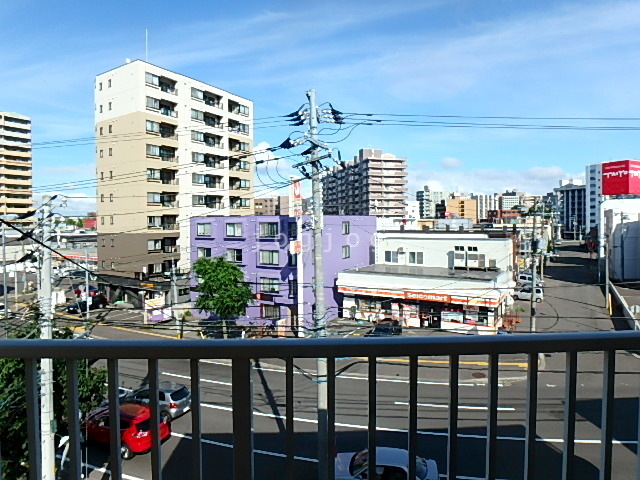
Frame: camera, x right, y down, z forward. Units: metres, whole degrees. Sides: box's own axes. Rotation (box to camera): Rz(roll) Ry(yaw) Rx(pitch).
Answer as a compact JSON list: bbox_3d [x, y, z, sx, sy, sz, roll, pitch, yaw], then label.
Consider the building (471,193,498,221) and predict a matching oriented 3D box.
[{"bbox_3d":[142.701,-23.598,336.205,17.340,33.322,14.000,0,3,0],"label":"building"}]

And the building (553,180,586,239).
[{"bbox_3d":[124.699,-14.442,193.623,15.500,28.143,14.000,1,3,32],"label":"building"}]

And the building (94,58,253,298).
[{"bbox_3d":[-19.709,-7.197,56.083,9.491,28.414,19.523,2,4,33],"label":"building"}]

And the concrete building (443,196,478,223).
[{"bbox_3d":[101.734,-17.295,278.076,21.000,25.566,12.000,1,3,25],"label":"concrete building"}]

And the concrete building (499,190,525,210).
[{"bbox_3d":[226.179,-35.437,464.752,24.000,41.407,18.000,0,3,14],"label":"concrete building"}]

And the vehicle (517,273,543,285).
[{"bbox_3d":[31.756,6.202,58.565,3.600,1.700,1.550,1,3,32],"label":"vehicle"}]

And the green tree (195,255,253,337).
[{"bbox_3d":[-7.490,4.870,29.900,4.800,7.200,4.800,0,2,0],"label":"green tree"}]

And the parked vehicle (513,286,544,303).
[{"bbox_3d":[26.024,6.838,48.491,3.520,1.520,1.500,1,3,32],"label":"parked vehicle"}]

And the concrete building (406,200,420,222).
[{"bbox_3d":[48.297,-10.485,207.727,8.500,19.698,10.000,0,3,6],"label":"concrete building"}]

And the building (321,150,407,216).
[{"bbox_3d":[16.882,-17.045,171.240,15.000,36.337,62.000,-1,3,-14],"label":"building"}]

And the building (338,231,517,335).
[{"bbox_3d":[13.860,3.250,45.640,15.110,9.000,22.000,1,2,29],"label":"building"}]

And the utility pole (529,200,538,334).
[{"bbox_3d":[17.725,2.391,32.163,0.360,11.363,0.360,-1,3,0],"label":"utility pole"}]

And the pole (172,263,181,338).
[{"bbox_3d":[-11.572,4.872,31.294,0.280,6.304,0.280,-2,3,0],"label":"pole"}]

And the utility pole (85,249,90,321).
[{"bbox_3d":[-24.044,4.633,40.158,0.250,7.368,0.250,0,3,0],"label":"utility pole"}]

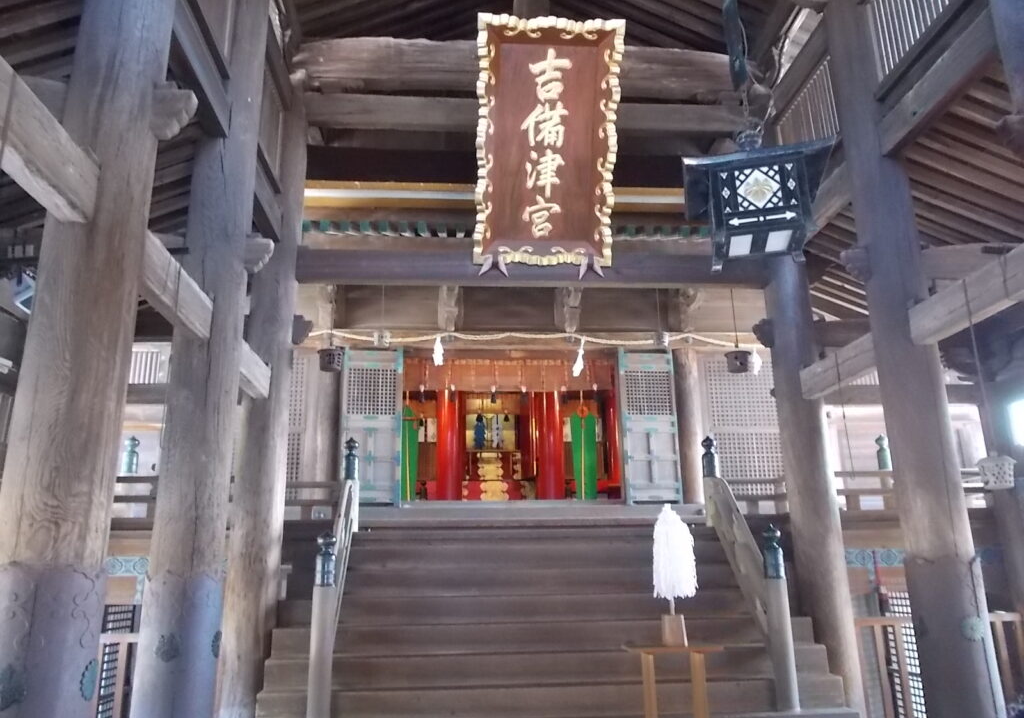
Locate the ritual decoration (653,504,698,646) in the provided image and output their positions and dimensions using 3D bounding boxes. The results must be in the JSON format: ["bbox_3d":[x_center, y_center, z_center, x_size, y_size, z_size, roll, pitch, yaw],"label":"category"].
[{"bbox_3d":[1.151,1.529,5.502,0.310,0.986,0.280,0,-15,-5],"label":"ritual decoration"}]

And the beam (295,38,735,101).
[{"bbox_3d":[0.242,-3.328,8.839,5.400,0.500,0.460,0,-15,-5],"label":"beam"}]

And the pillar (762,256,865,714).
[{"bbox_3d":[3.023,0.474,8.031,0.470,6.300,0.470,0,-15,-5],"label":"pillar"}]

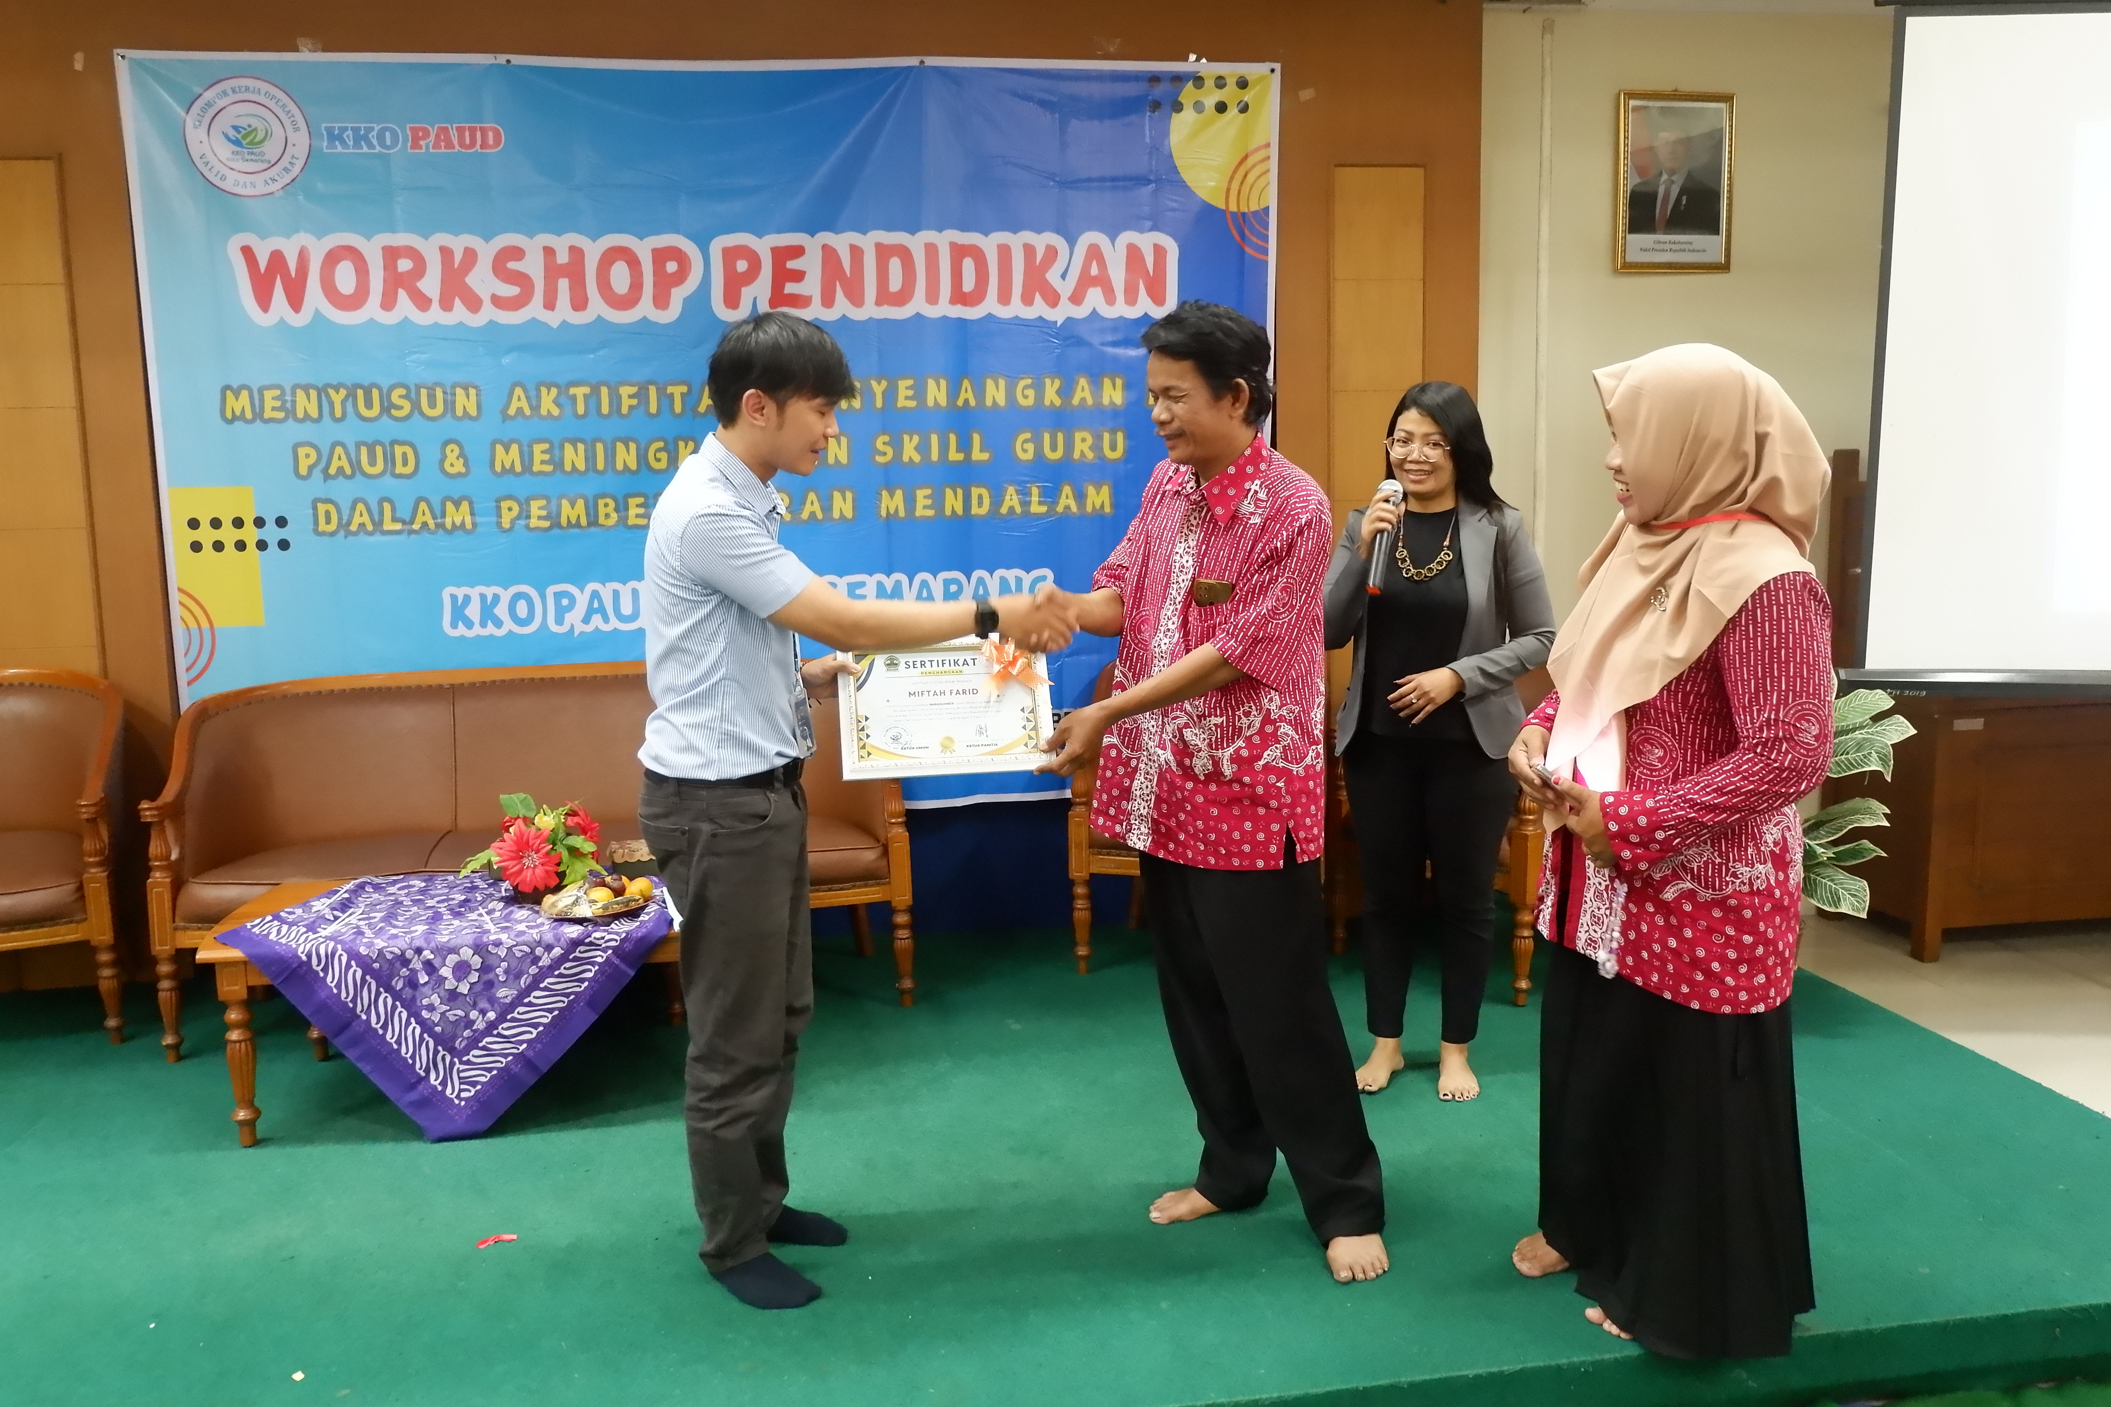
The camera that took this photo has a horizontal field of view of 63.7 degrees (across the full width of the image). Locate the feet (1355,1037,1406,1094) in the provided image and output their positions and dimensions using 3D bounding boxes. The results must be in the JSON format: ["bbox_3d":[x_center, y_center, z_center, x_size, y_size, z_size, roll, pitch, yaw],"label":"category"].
[{"bbox_3d":[0.737,0.782,3.775,0.095,0.095,0.220,5,10,35],"label":"feet"}]

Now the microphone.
[{"bbox_3d":[0.662,-0.336,3.428,0.052,0.250,0.052,7,-9,5],"label":"microphone"}]

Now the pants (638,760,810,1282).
[{"bbox_3d":[-0.540,0.529,2.869,0.290,0.840,0.350,-1,8,2],"label":"pants"}]

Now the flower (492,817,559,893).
[{"bbox_3d":[-1.157,0.339,3.707,0.142,0.165,0.075,-3,9,-16],"label":"flower"}]

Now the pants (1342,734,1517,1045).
[{"bbox_3d":[0.814,0.375,3.719,0.380,0.760,0.270,0,8,9],"label":"pants"}]

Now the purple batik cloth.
[{"bbox_3d":[-1.305,0.651,3.840,0.950,0.430,0.620,-2,8,-9],"label":"purple batik cloth"}]

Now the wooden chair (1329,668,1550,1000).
[{"bbox_3d":[1.185,0.276,4.609,0.650,0.860,0.680,-7,10,-38],"label":"wooden chair"}]

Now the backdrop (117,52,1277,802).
[{"bbox_3d":[-0.862,-0.694,4.598,3.000,2.019,0.050,-2,8,-7],"label":"backdrop"}]

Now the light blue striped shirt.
[{"bbox_3d":[-0.550,-0.163,2.814,0.310,0.560,0.460,-2,8,-9],"label":"light blue striped shirt"}]

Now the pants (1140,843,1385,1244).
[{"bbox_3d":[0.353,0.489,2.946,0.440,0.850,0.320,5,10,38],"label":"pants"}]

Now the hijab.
[{"bbox_3d":[0.997,-0.219,2.689,0.440,0.680,0.380,-2,8,-6],"label":"hijab"}]

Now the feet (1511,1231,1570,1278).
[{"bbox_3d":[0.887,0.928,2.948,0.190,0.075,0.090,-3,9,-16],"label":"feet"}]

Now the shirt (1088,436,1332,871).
[{"bbox_3d":[0.271,-0.071,2.848,0.480,0.730,0.340,7,11,44],"label":"shirt"}]

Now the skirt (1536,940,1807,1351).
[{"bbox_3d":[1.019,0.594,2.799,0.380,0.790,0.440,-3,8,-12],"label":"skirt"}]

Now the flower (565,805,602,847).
[{"bbox_3d":[-1.071,0.293,3.837,0.080,0.105,0.100,1,9,15],"label":"flower"}]

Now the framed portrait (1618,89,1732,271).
[{"bbox_3d":[1.836,-1.542,5.036,0.366,0.525,0.035,-2,8,-9],"label":"framed portrait"}]

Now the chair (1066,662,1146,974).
[{"bbox_3d":[0.434,0.274,4.708,0.680,0.860,0.640,1,8,14],"label":"chair"}]

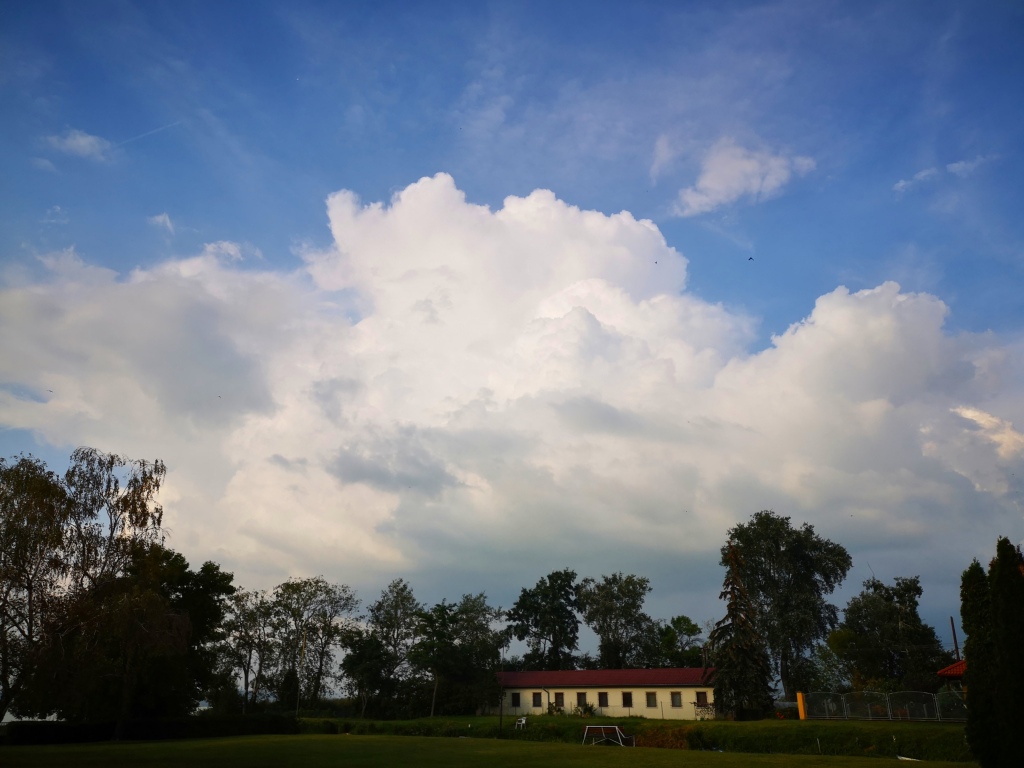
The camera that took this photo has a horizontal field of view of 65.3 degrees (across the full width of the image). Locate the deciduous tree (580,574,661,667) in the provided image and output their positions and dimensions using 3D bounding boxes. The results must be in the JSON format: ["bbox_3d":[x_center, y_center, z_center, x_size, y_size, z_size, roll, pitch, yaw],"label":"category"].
[{"bbox_3d":[13.490,32.440,101.150,10.130,16.840,9.620,-3,-22,7],"label":"deciduous tree"}]

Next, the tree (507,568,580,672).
[{"bbox_3d":[3.880,31.310,98.370,9.110,16.910,8.660,-1,-21,2],"label":"tree"}]

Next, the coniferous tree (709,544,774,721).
[{"bbox_3d":[18.400,19.550,64.310,5.150,13.870,5.150,-6,-22,14],"label":"coniferous tree"}]

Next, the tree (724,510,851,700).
[{"bbox_3d":[29.040,23.630,84.190,13.280,20.830,12.220,-7,-23,17],"label":"tree"}]

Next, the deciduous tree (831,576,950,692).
[{"bbox_3d":[38.370,26.350,80.970,12.170,13.410,10.950,-9,-23,23],"label":"deciduous tree"}]

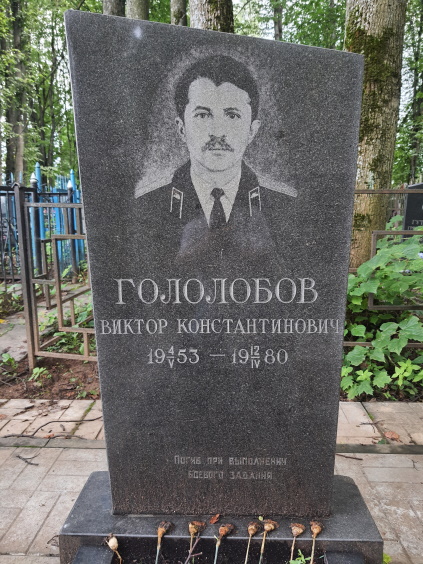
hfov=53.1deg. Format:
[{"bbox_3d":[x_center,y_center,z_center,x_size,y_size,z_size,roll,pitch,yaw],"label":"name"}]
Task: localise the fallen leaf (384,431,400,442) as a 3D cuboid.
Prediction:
[{"bbox_3d":[0.821,0.697,1.917,0.068,0.015,0.084,-5,11,-23],"label":"fallen leaf"}]

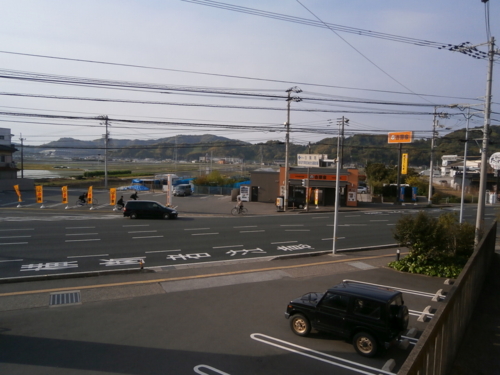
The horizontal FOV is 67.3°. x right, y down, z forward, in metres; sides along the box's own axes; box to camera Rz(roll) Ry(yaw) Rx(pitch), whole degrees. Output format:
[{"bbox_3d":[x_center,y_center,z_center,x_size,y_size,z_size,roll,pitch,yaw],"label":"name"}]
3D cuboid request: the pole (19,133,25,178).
[{"bbox_3d":[-49.170,-6.519,81.181,0.400,10.240,0.400,0,4,-24],"label":"pole"}]

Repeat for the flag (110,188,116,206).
[{"bbox_3d":[-14.005,0.995,38.525,0.600,1.820,0.100,1,4,-10],"label":"flag"}]

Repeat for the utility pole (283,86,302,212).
[{"bbox_3d":[4.321,-4.003,39.846,0.800,13.380,1.900,0,4,-24],"label":"utility pole"}]

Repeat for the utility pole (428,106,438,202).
[{"bbox_3d":[25.629,-4.455,52.536,0.450,13.580,0.450,2,4,0],"label":"utility pole"}]

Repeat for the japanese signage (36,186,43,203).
[{"bbox_3d":[-21.717,0.774,38.776,0.620,1.820,0.100,0,4,-14],"label":"japanese signage"}]

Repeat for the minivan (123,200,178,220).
[{"bbox_3d":[-8.822,1.982,33.748,4.750,1.630,1.790,1,4,-9],"label":"minivan"}]

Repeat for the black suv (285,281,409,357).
[{"bbox_3d":[2.897,3.851,11.524,3.400,1.680,1.440,4,5,35],"label":"black suv"}]

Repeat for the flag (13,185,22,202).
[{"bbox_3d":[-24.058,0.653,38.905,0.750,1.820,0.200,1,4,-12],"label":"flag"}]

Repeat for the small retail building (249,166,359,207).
[{"bbox_3d":[7.856,-0.454,53.807,13.900,4.650,10.000,2,4,10],"label":"small retail building"}]

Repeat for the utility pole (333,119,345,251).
[{"bbox_3d":[5.045,-0.011,21.612,0.200,7.850,0.200,0,4,-24],"label":"utility pole"}]

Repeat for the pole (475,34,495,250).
[{"bbox_3d":[14.178,-2.470,22.903,0.380,13.050,0.380,0,4,-24],"label":"pole"}]

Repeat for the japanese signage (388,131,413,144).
[{"bbox_3d":[20.334,-6.710,50.800,0.420,1.500,4.000,0,4,-24],"label":"japanese signage"}]

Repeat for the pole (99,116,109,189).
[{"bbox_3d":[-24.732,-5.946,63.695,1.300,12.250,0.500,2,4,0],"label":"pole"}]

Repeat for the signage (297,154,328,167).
[{"bbox_3d":[10.314,-4.440,62.481,1.600,2.100,6.400,0,4,-24],"label":"signage"}]

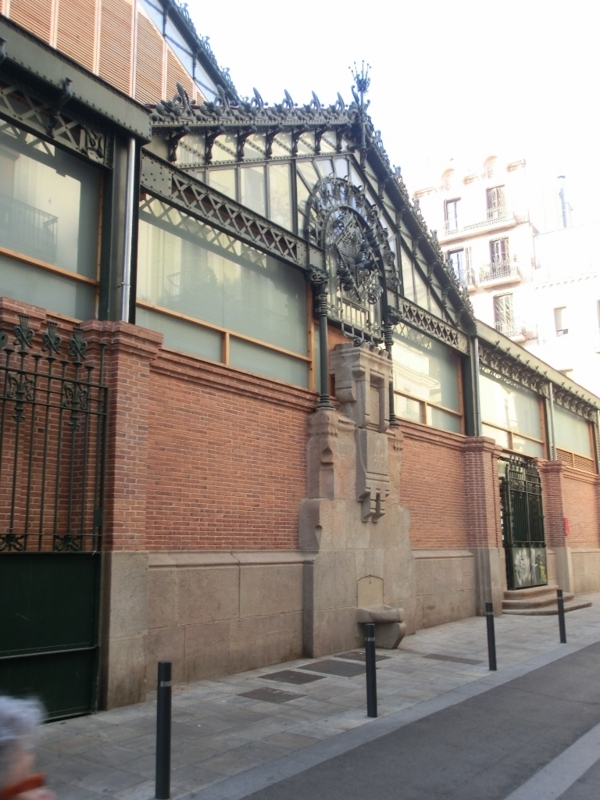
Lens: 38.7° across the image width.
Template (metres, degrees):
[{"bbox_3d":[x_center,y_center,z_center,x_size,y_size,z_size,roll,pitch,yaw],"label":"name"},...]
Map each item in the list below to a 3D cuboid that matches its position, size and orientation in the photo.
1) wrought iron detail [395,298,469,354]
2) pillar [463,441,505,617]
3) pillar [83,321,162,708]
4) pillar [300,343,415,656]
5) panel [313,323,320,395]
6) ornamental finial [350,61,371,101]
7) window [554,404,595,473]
[{"bbox_3d":[2.711,-1.438,17.083,0.166,0.506,3.693,-7,-12,31],"label":"wrought iron detail"},{"bbox_3d":[3.920,2.693,18.201,0.456,3.694,0.664,-7,-12,31],"label":"pillar"},{"bbox_3d":[-1.851,1.138,8.920,0.432,3.868,0.647,-7,-12,31],"label":"pillar"},{"bbox_3d":[1.060,1.485,13.298,0.540,4.540,3.196,-7,-12,31],"label":"pillar"},{"bbox_3d":[0.297,-0.629,13.220,0.050,1.104,0.315,-7,-12,31],"label":"panel"},{"bbox_3d":[1.060,-5.496,14.739,0.282,0.614,0.290,-7,-12,31],"label":"ornamental finial"},{"bbox_3d":[8.564,1.262,26.582,0.116,1.643,4.482,-7,-12,31],"label":"window"}]

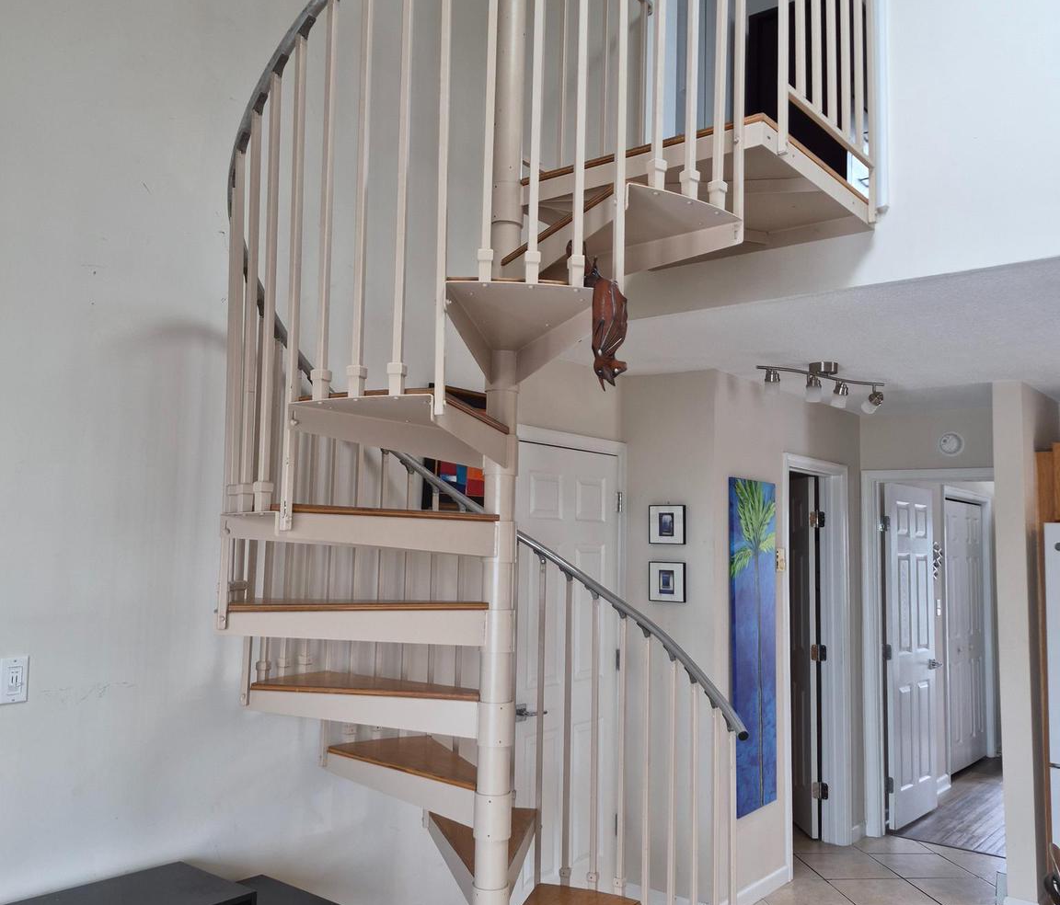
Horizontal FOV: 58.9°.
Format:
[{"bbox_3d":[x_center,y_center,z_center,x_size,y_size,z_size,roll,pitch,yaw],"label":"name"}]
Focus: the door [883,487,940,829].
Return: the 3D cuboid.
[{"bbox_3d":[2.392,1.246,5.903,0.036,2.035,0.740,-4,-8,40],"label":"door"}]

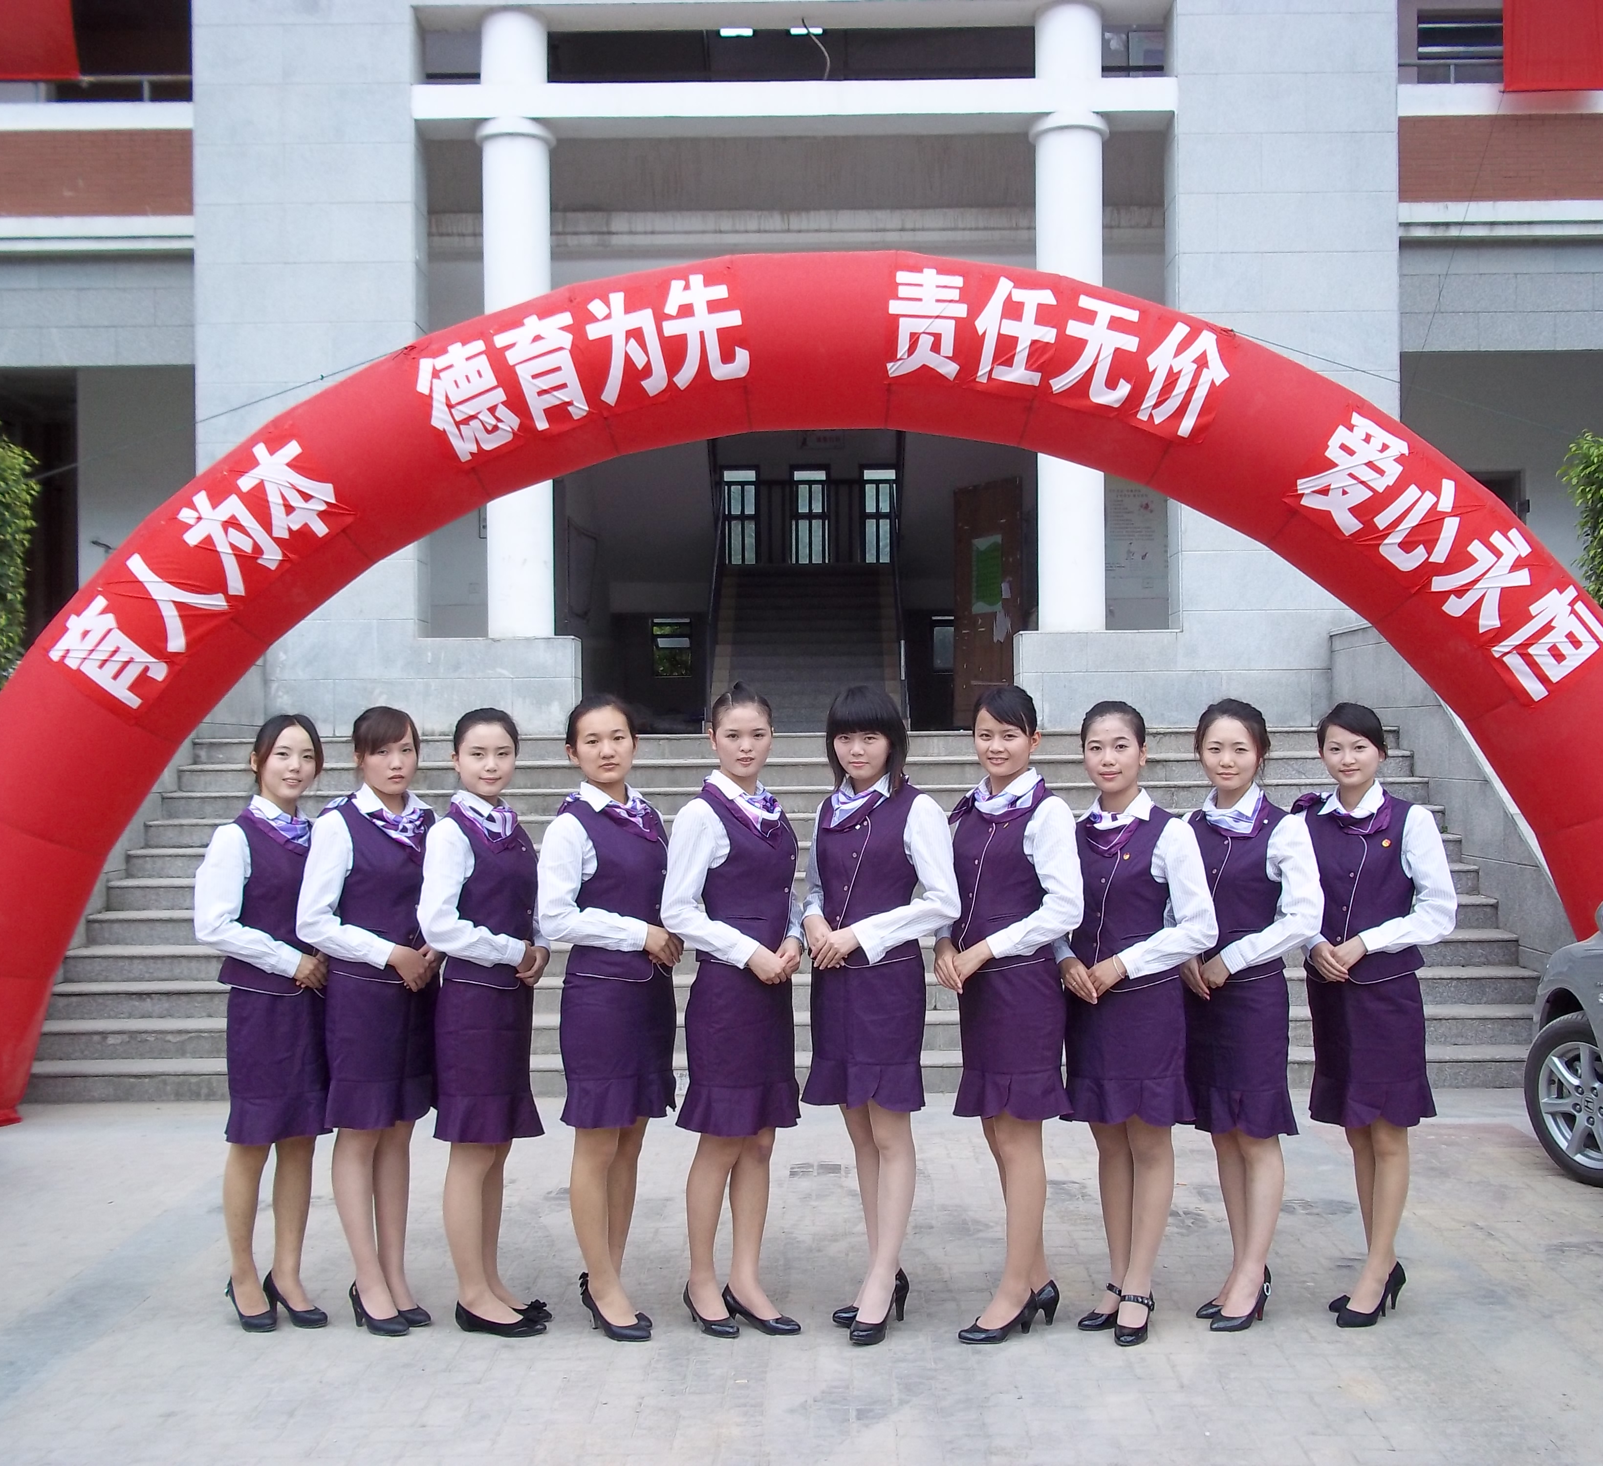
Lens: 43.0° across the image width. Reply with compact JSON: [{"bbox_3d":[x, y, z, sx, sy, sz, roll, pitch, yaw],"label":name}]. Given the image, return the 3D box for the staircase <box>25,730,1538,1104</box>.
[{"bbox_3d":[-0.058,0.817,10.647,7.152,1.650,3.036,-1,0,1],"label":"staircase"}]

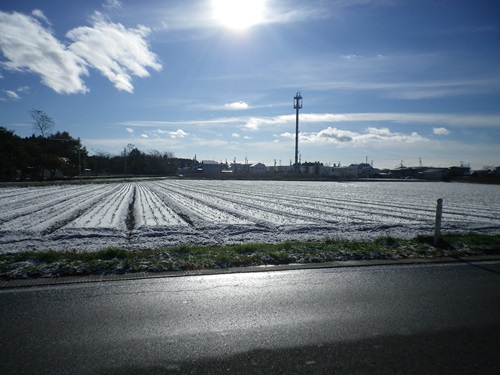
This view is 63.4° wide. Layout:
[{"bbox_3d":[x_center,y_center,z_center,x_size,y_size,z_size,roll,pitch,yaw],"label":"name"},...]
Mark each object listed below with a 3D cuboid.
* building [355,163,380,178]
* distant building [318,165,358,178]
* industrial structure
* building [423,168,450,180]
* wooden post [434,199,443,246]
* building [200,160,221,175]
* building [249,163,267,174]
[{"bbox_3d":[56.753,-8.008,194.500,11.800,6.907,9.000,1,2,0],"label":"building"},{"bbox_3d":[42.565,-7.623,194.500,18.500,5.967,9.000,1,2,0],"label":"distant building"},{"bbox_3d":[22.458,-25.253,190.000,4.000,39.701,4.000,1,2,0],"label":"industrial structure"},{"bbox_3d":[72.934,-4.954,159.000,10.000,4.676,8.000,2,2,11],"label":"building"},{"bbox_3d":[3.776,0.711,8.100,0.115,0.981,0.115,1,2,0],"label":"wooden post"},{"bbox_3d":[-20.204,-10.024,209.500,10.500,7.452,9.000,1,2,0],"label":"building"},{"bbox_3d":[3.944,-9.102,204.500,8.700,6.429,9.000,1,2,0],"label":"building"}]

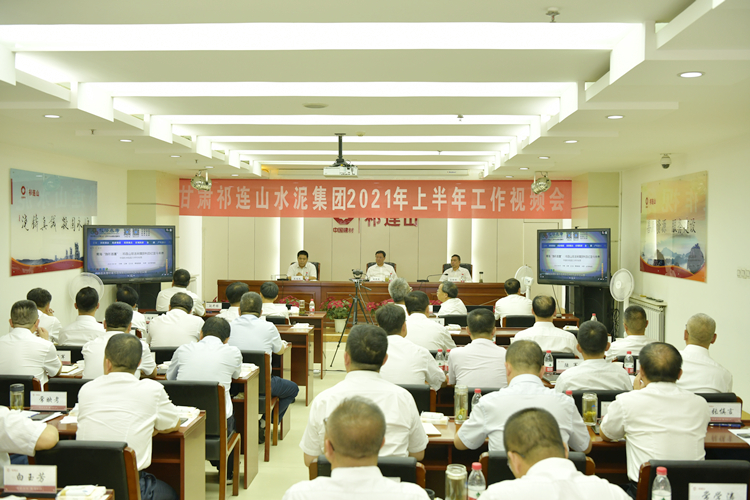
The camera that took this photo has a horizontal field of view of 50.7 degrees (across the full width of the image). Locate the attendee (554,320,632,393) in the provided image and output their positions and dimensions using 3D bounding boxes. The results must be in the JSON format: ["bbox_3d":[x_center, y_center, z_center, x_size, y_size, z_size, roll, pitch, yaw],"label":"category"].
[{"bbox_3d":[1.294,1.033,4.902,0.500,1.218,0.800,0,1,3],"label":"attendee"}]

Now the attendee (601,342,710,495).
[{"bbox_3d":[1.267,1.049,3.600,0.520,1.260,0.800,0,1,2],"label":"attendee"}]

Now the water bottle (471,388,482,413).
[{"bbox_3d":[0.559,0.844,4.290,0.064,0.174,0.064,0,1,2],"label":"water bottle"}]

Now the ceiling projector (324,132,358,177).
[{"bbox_3d":[-0.400,-1.121,9.384,0.400,0.501,0.330,0,1,3],"label":"ceiling projector"}]

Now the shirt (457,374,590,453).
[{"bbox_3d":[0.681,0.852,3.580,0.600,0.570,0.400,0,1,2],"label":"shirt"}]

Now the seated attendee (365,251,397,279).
[{"bbox_3d":[0.101,0.661,13.977,0.500,1.286,0.780,0,1,3],"label":"seated attendee"}]

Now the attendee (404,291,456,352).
[{"bbox_3d":[0.425,0.972,6.530,0.520,1.280,0.760,0,1,2],"label":"attendee"}]

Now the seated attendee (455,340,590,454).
[{"bbox_3d":[0.708,1.062,3.800,0.630,1.260,0.780,0,1,2],"label":"seated attendee"}]

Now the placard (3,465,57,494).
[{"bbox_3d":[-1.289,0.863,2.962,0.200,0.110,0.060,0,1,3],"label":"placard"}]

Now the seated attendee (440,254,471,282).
[{"bbox_3d":[1.482,0.711,14.480,0.560,1.230,0.720,0,1,2],"label":"seated attendee"}]

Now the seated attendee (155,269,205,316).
[{"bbox_3d":[-2.200,0.871,9.228,0.540,1.318,0.800,0,1,11],"label":"seated attendee"}]

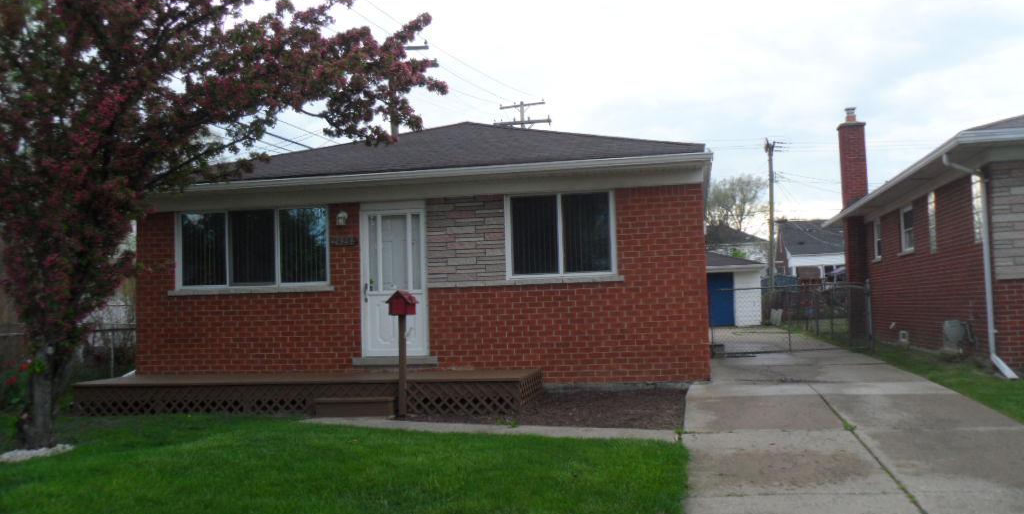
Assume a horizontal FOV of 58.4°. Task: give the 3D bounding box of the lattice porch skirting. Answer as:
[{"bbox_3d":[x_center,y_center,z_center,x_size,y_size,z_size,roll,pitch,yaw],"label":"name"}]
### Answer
[{"bbox_3d":[-2.654,1.784,12.053,5.967,0.410,1.370,-2,-2,12],"label":"lattice porch skirting"}]

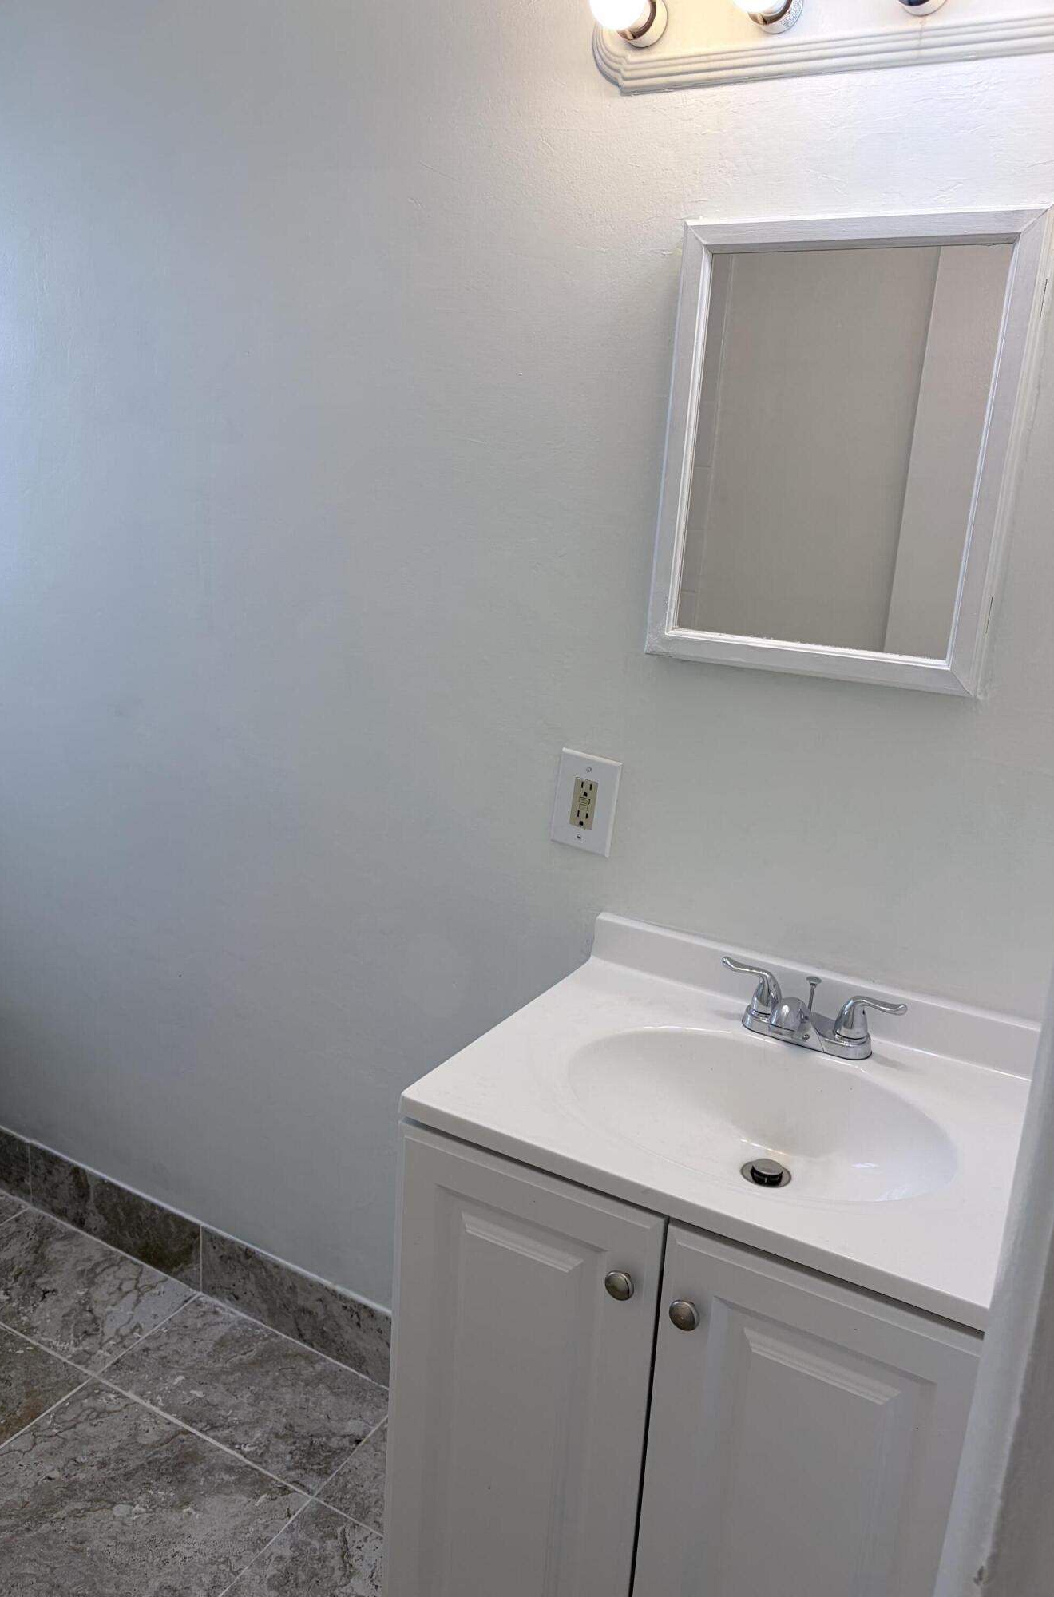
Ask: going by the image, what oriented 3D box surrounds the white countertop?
[{"bbox_3d":[0.259,0.305,1.312,0.630,0.087,0.472,12,18,28],"label":"white countertop"}]

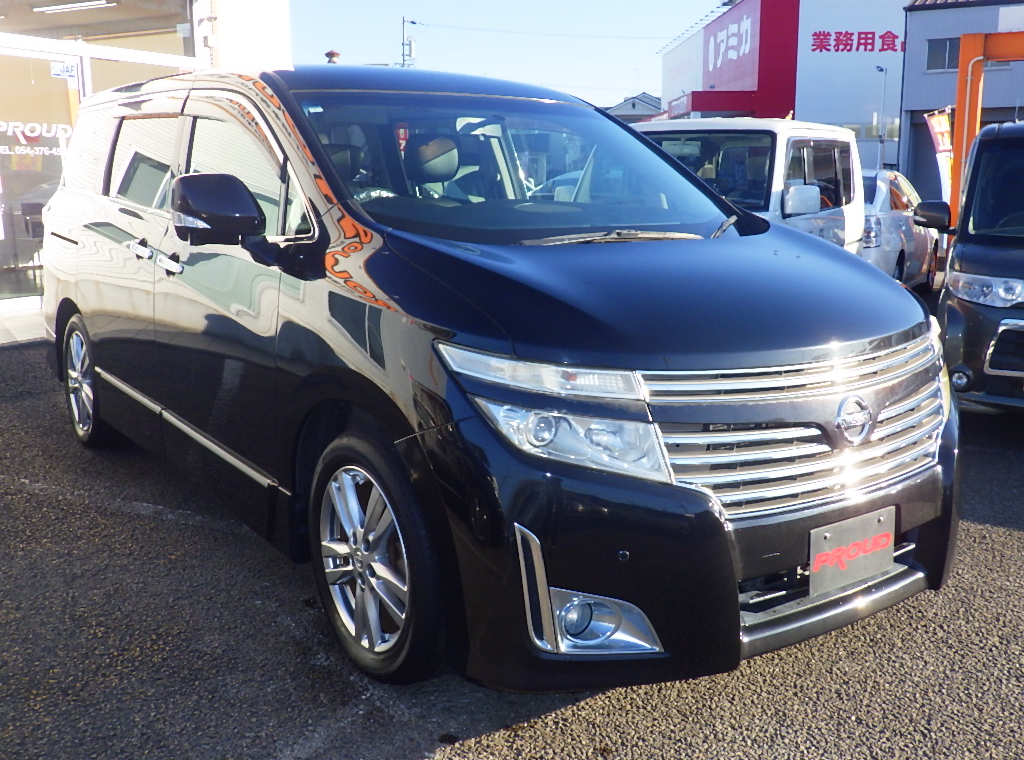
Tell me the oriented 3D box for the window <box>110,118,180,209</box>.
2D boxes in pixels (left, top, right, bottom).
[{"bbox_3d":[-1.561,-0.911,4.257,0.040,0.400,0.830,8,5,-38],"label":"window"}]

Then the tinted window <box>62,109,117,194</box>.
[{"bbox_3d":[-2.090,-1.104,4.937,0.060,0.390,0.880,5,6,-35],"label":"tinted window"}]

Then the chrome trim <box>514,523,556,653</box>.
[{"bbox_3d":[0.053,0.455,2.207,0.085,0.295,0.050,2,11,9],"label":"chrome trim"}]

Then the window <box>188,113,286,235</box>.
[{"bbox_3d":[-0.952,-0.718,3.449,0.040,0.410,0.940,8,5,-38],"label":"window"}]

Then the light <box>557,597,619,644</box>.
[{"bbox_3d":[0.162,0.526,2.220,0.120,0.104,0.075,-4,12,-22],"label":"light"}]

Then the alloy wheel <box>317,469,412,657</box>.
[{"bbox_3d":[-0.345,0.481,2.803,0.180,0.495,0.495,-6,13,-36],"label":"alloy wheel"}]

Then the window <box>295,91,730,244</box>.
[{"bbox_3d":[0.063,-0.731,3.358,1.450,0.105,0.940,-7,45,-35],"label":"window"}]

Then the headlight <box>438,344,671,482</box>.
[{"bbox_3d":[0.083,0.076,2.366,0.330,0.285,0.540,-6,13,-36],"label":"headlight"}]

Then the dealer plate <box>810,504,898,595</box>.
[{"bbox_3d":[0.841,0.420,2.482,0.330,0.165,0.018,-7,10,-35],"label":"dealer plate"}]

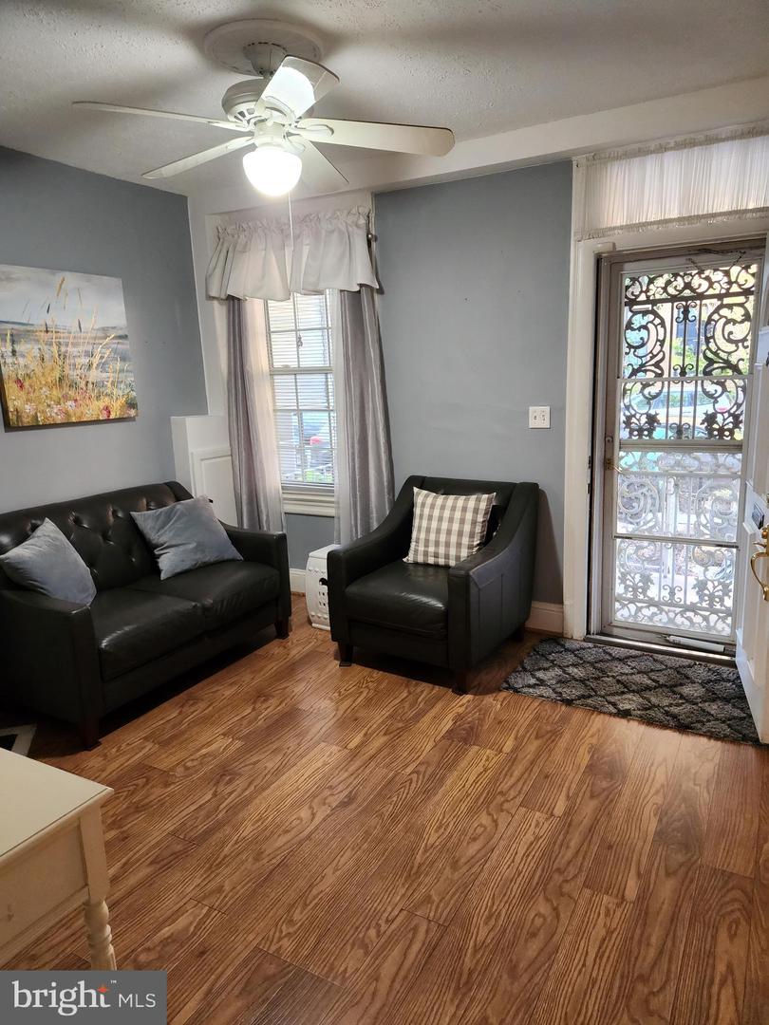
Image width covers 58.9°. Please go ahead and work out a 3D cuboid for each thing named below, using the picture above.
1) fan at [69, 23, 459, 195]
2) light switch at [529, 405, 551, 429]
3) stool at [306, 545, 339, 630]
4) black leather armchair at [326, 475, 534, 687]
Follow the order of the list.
[{"bbox_3d":[-0.436,-1.437,2.517,1.340,0.500,1.340,5,13,29],"label":"fan"},{"bbox_3d":[0.845,-0.518,3.715,0.115,0.114,0.012,5,13,29],"label":"light switch"},{"bbox_3d":[-0.249,0.460,4.117,0.310,0.445,0.330,5,13,29],"label":"stool"},{"bbox_3d":[0.280,0.320,3.610,0.800,0.880,0.850,5,14,32],"label":"black leather armchair"}]

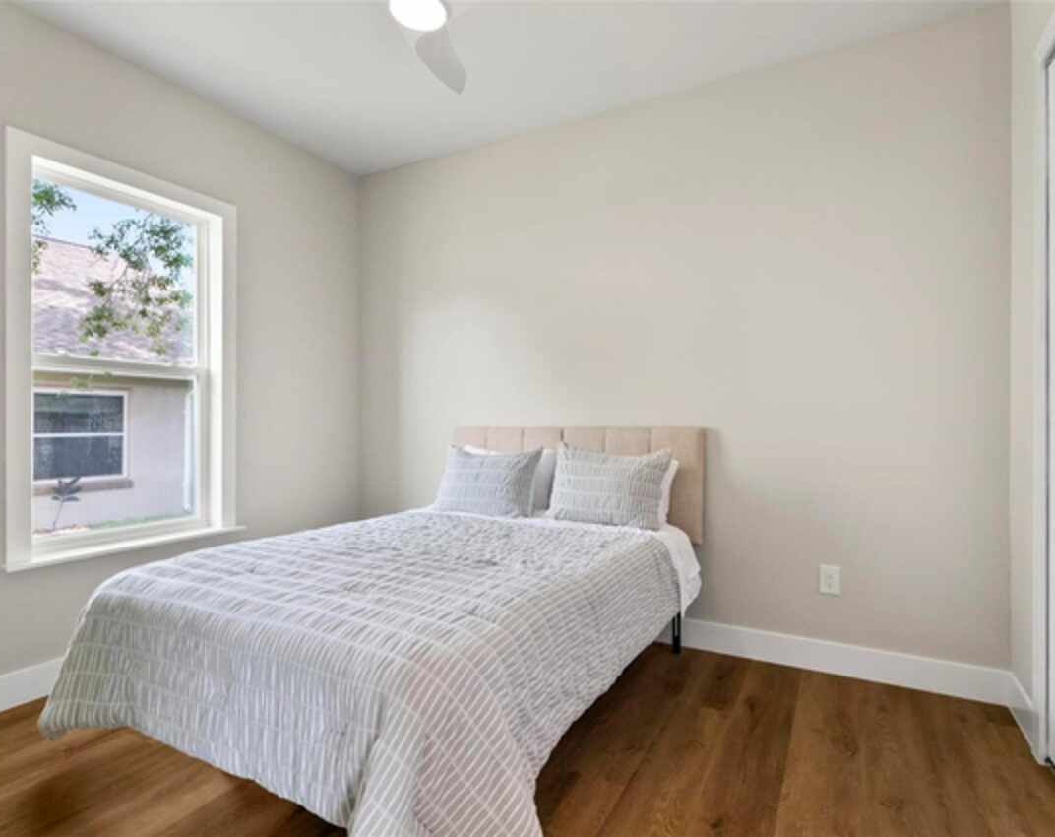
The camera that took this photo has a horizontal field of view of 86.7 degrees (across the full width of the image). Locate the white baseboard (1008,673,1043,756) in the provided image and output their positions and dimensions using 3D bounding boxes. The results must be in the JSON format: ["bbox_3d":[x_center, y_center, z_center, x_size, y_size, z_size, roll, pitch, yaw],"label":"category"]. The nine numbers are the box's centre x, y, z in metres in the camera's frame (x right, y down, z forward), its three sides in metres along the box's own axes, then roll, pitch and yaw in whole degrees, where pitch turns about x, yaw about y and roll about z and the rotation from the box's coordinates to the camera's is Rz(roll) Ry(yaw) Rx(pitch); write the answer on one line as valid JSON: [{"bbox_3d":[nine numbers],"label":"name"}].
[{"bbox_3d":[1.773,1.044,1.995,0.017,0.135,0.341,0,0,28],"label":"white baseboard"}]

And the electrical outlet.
[{"bbox_3d":[1.318,0.704,2.433,0.078,0.122,0.010,0,0,28],"label":"electrical outlet"}]

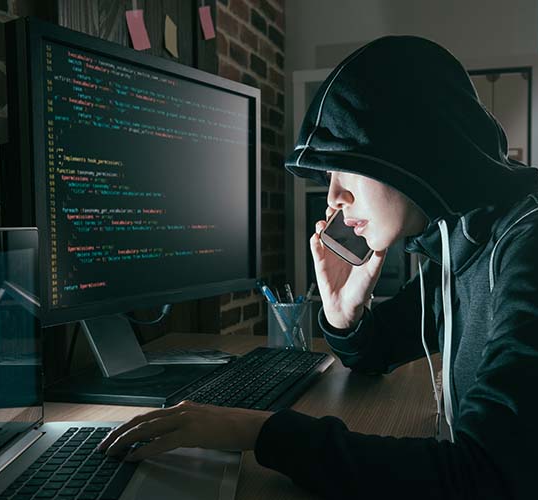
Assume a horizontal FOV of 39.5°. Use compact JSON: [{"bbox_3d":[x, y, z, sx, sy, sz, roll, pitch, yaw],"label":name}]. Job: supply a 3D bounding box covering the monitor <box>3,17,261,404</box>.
[{"bbox_3d":[-0.189,-0.040,1.158,0.225,0.489,0.570,1,3,27],"label":"monitor"}]

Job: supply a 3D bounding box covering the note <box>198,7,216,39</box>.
[{"bbox_3d":[-0.148,-0.548,1.813,0.006,0.075,0.075,-5,18,17],"label":"note"}]

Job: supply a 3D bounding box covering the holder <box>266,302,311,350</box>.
[{"bbox_3d":[0.039,0.147,1.398,0.086,0.092,0.086,0,3,0],"label":"holder"}]

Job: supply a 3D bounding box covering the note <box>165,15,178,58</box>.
[{"bbox_3d":[-0.217,-0.474,1.670,0.006,0.074,0.073,-1,-4,14],"label":"note"}]

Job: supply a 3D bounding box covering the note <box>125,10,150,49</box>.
[{"bbox_3d":[-0.252,-0.431,1.470,0.008,0.075,0.075,-9,17,16],"label":"note"}]

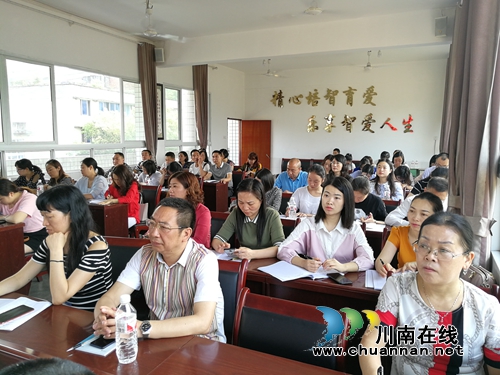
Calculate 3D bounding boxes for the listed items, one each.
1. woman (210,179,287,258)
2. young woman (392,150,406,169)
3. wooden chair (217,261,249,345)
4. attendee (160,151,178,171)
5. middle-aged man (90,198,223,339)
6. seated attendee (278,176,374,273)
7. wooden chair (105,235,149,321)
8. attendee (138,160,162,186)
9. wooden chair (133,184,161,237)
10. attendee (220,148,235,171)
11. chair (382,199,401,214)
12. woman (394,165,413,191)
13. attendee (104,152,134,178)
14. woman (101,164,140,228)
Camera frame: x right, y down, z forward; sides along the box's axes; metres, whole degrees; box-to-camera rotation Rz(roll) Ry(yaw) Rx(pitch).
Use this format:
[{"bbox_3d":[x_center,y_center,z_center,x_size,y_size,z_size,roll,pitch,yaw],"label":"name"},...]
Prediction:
[{"bbox_3d":[0.001,0.546,2.674,0.500,1.220,0.700,3,8,23],"label":"woman"},{"bbox_3d":[2.225,0.102,5.942,0.500,1.260,0.720,4,9,27],"label":"young woman"},{"bbox_3d":[-0.285,0.834,1.780,0.450,0.910,0.540,2,8,13],"label":"wooden chair"},{"bbox_3d":[-1.382,-0.011,6.765,0.500,1.190,0.720,4,9,27],"label":"attendee"},{"bbox_3d":[-0.362,0.692,1.604,0.580,1.240,0.740,4,9,25],"label":"middle-aged man"},{"bbox_3d":[0.482,0.577,2.381,0.570,1.260,0.740,4,9,25],"label":"seated attendee"},{"bbox_3d":[-0.755,0.786,2.117,0.450,0.910,0.540,3,8,17],"label":"wooden chair"},{"bbox_3d":[-1.417,0.174,5.575,0.500,1.140,0.720,6,9,34],"label":"attendee"},{"bbox_3d":[-1.392,0.400,4.800,0.520,0.900,0.580,4,9,27],"label":"wooden chair"},{"bbox_3d":[-0.467,-0.113,7.483,0.500,1.220,0.720,7,10,41],"label":"attendee"},{"bbox_3d":[1.139,0.585,3.662,0.520,0.890,0.570,3,8,23],"label":"chair"},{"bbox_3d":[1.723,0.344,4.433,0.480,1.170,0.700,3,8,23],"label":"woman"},{"bbox_3d":[-2.106,0.087,5.992,0.540,1.230,0.740,4,9,25],"label":"attendee"},{"bbox_3d":[-1.457,0.311,4.685,0.470,1.170,0.700,3,8,23],"label":"woman"}]

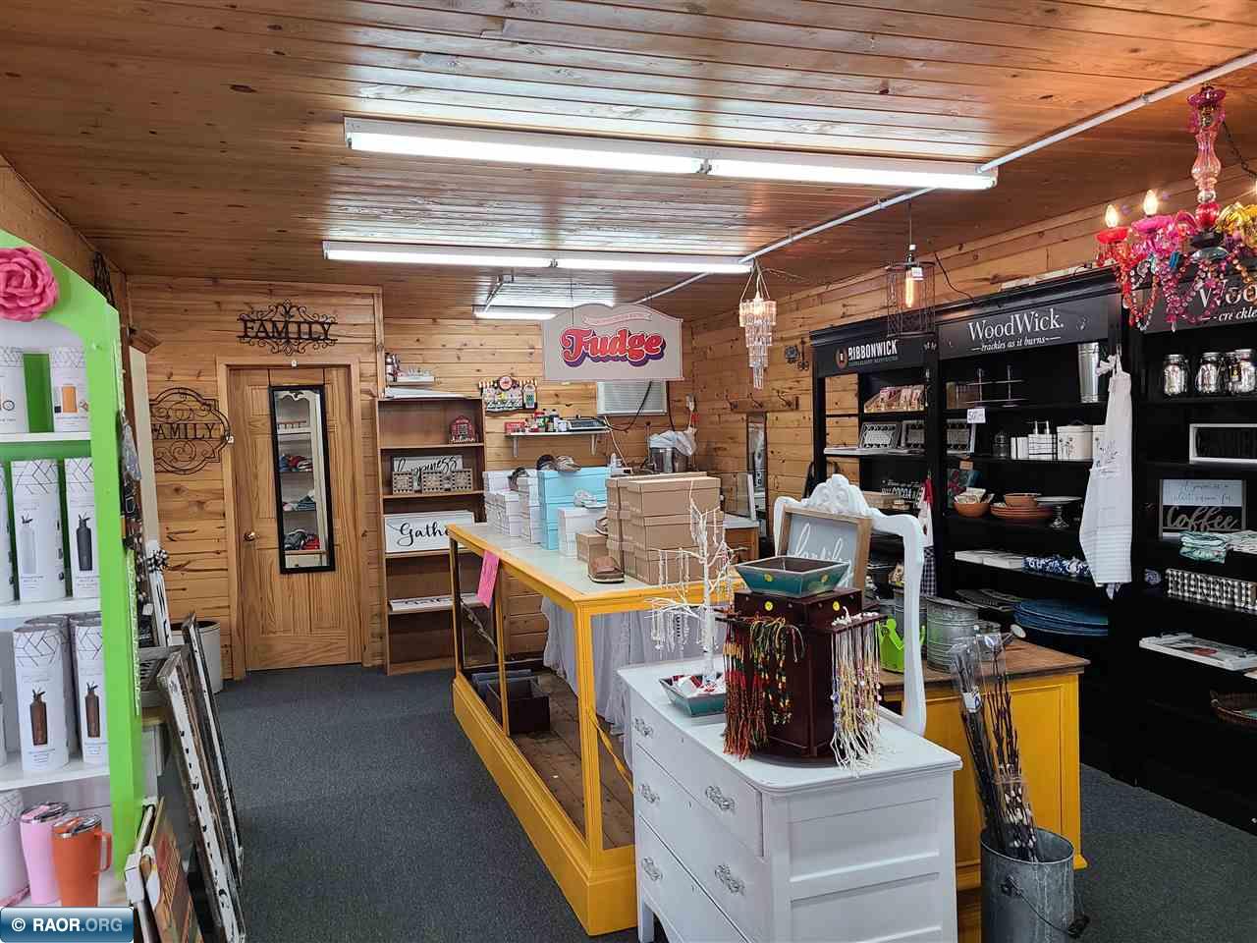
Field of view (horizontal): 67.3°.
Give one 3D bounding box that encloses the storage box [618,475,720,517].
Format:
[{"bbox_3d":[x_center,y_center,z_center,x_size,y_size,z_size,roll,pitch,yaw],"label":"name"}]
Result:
[{"bbox_3d":[0.132,0.084,3.236,0.281,0.112,0.263,-3,3,-20],"label":"storage box"}]

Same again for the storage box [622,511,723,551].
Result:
[{"bbox_3d":[0.143,0.196,3.243,0.281,0.113,0.263,-3,3,-20],"label":"storage box"}]

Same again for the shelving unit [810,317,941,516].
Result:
[{"bbox_3d":[1.588,0.171,5.727,0.345,2.144,1.282,-3,3,-18],"label":"shelving unit"}]

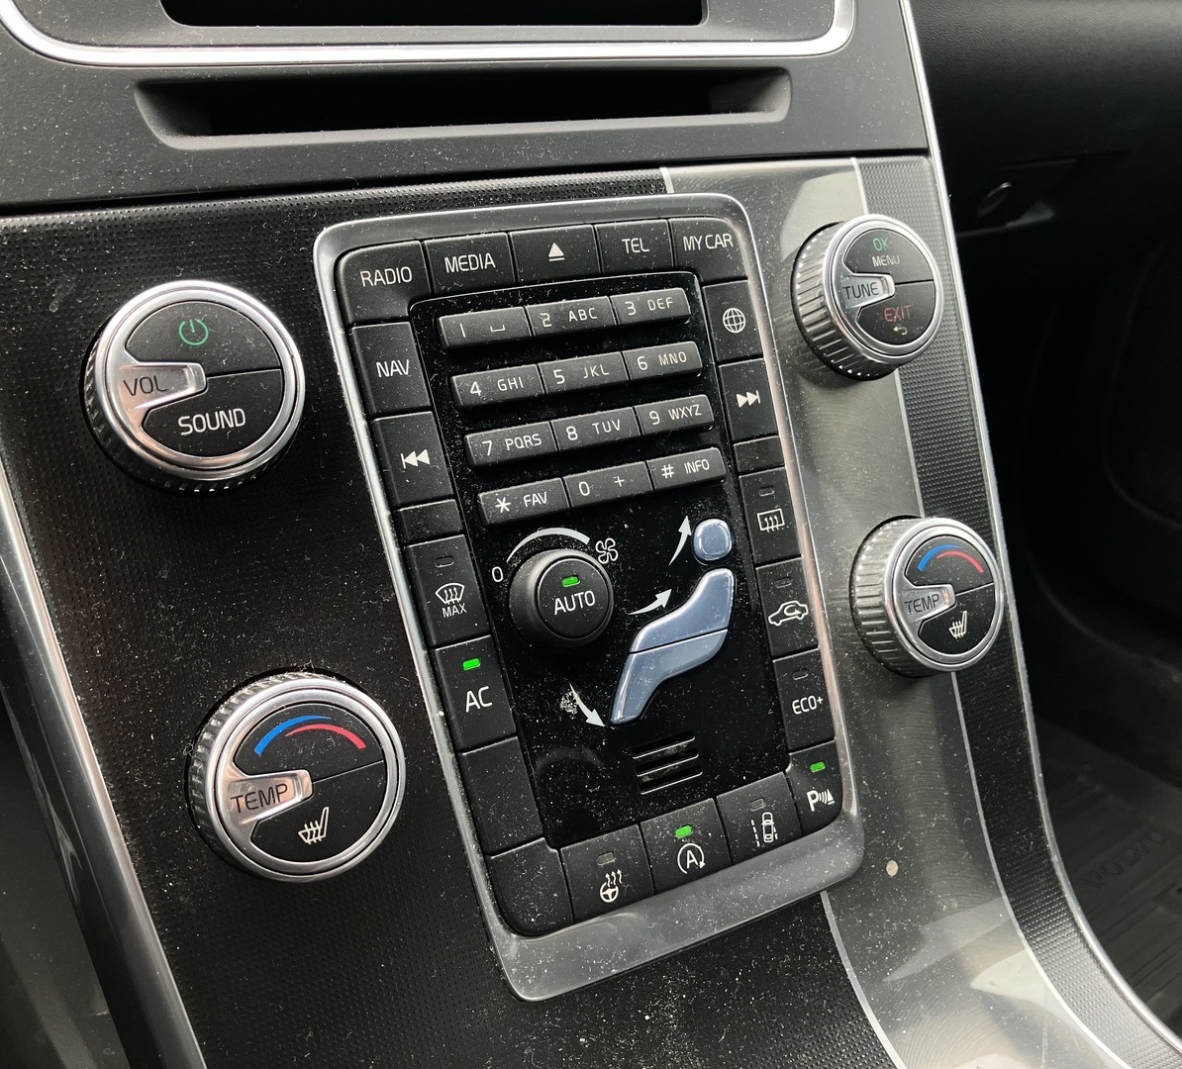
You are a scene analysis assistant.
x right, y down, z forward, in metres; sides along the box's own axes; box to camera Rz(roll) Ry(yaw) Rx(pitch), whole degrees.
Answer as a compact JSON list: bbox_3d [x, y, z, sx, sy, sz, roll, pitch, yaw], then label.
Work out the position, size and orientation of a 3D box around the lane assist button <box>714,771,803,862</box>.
[{"bbox_3d":[0.040,0.069,0.283,0.020,0.017,0.005,-12,0,-25],"label":"lane assist button"}]

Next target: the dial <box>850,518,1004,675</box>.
[{"bbox_3d":[0.089,0.017,0.304,0.041,0.041,0.012,-12,0,-25],"label":"dial"}]

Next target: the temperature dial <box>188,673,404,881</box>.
[{"bbox_3d":[-0.058,0.049,0.233,0.041,0.041,0.012,-12,0,-25],"label":"temperature dial"}]

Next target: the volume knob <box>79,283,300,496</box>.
[{"bbox_3d":[-0.078,-0.030,0.231,0.041,0.041,0.012,-12,0,-25],"label":"volume knob"}]

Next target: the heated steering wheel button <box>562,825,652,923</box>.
[{"bbox_3d":[0.003,0.077,0.265,0.020,0.017,0.005,-12,0,-25],"label":"heated steering wheel button"}]

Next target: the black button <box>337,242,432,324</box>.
[{"bbox_3d":[-0.046,-0.055,0.256,0.020,0.017,0.005,-12,0,-25],"label":"black button"}]

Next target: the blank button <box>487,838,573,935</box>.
[{"bbox_3d":[-0.014,0.080,0.257,0.015,0.020,0.005,-12,0,-25],"label":"blank button"}]

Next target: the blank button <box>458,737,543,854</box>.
[{"bbox_3d":[-0.020,0.058,0.257,0.014,0.023,0.005,-12,0,-25],"label":"blank button"}]

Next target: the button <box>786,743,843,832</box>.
[{"bbox_3d":[0.056,0.064,0.291,0.015,0.020,0.005,-12,0,-25],"label":"button"}]

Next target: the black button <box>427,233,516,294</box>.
[{"bbox_3d":[-0.029,-0.062,0.265,0.020,0.012,0.005,-12,0,-25],"label":"black button"}]

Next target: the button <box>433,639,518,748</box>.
[{"bbox_3d":[-0.026,0.036,0.256,0.014,0.022,0.005,-12,0,-25],"label":"button"}]

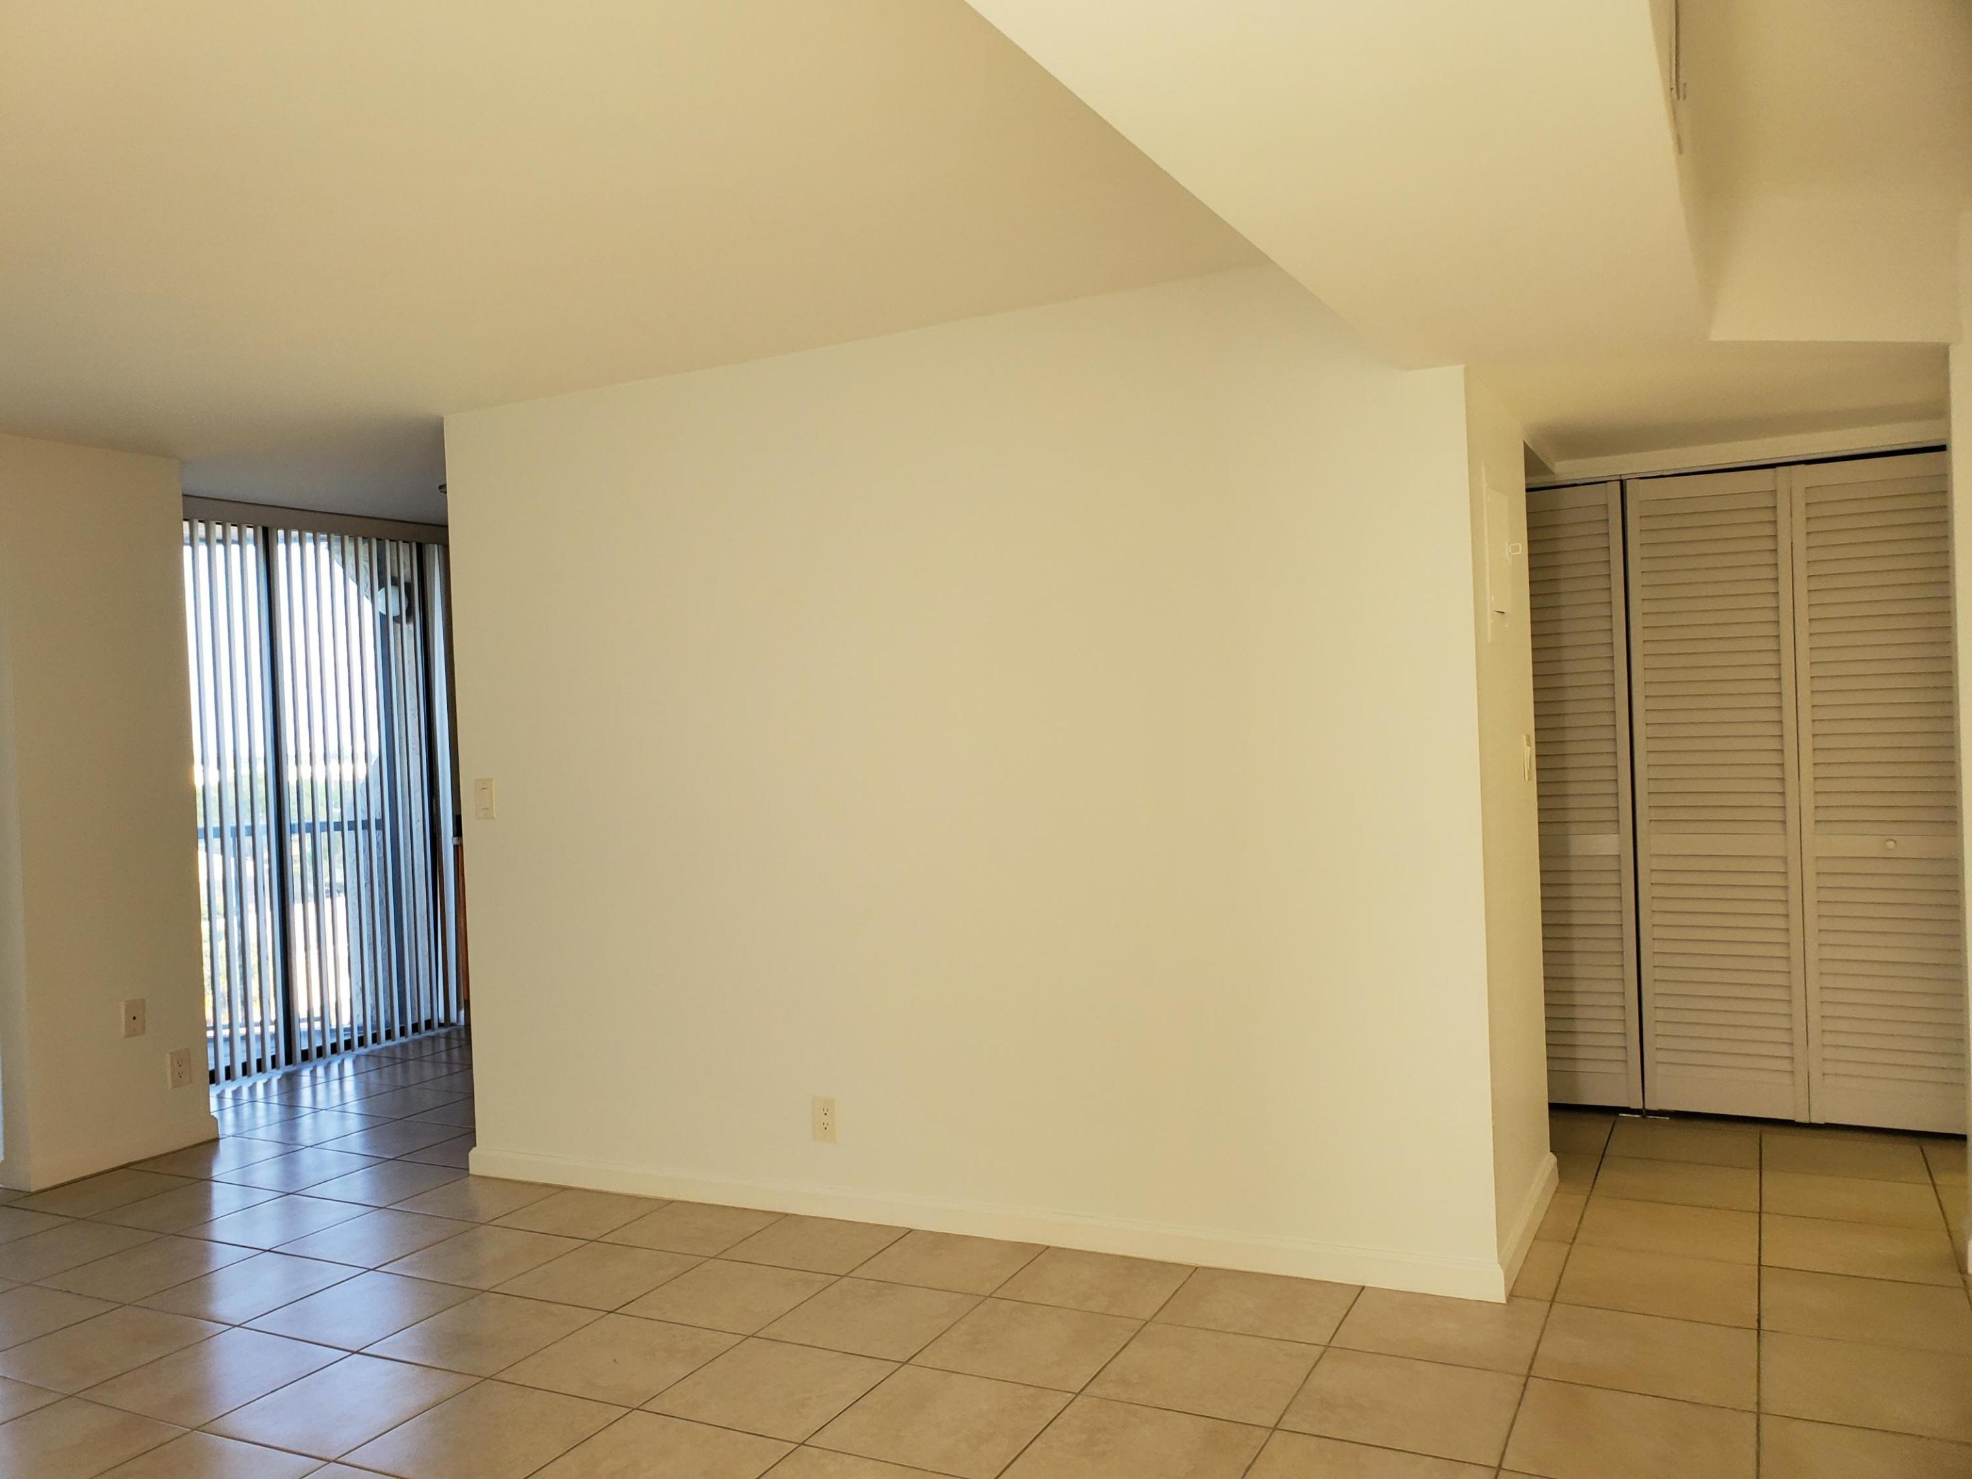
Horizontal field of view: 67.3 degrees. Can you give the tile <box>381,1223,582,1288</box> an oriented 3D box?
[{"bbox_3d":[-1.367,1.406,4.034,0.407,0.011,0.395,-2,0,27],"label":"tile"}]

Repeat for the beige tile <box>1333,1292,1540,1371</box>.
[{"bbox_3d":[1.014,1.301,3.273,0.407,0.011,0.395,-2,0,27],"label":"beige tile"}]

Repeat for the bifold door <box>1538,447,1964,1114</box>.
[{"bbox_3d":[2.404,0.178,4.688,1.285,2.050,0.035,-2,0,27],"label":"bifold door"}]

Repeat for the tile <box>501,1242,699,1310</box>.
[{"bbox_3d":[-0.989,1.379,3.814,0.402,0.012,0.402,-2,0,27],"label":"tile"}]

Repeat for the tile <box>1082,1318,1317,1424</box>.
[{"bbox_3d":[0.462,1.324,3.096,0.403,0.010,0.403,-2,0,27],"label":"tile"}]

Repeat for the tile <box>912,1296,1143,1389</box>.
[{"bbox_3d":[0.101,1.343,3.290,0.407,0.011,0.395,-2,0,27],"label":"tile"}]

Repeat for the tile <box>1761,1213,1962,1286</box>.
[{"bbox_3d":[2.095,1.238,3.586,0.402,0.012,0.402,-2,0,27],"label":"tile"}]

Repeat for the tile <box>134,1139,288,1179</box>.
[{"bbox_3d":[-2.614,1.433,5.055,0.403,0.010,0.403,-2,0,27],"label":"tile"}]

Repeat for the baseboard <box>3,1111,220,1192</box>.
[{"bbox_3d":[-3.017,1.424,5.139,0.160,0.090,0.661,-2,0,27],"label":"baseboard"}]

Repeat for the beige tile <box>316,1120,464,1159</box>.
[{"bbox_3d":[-2.078,1.411,5.223,0.403,0.010,0.403,-2,0,27],"label":"beige tile"}]

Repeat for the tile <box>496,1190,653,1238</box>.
[{"bbox_3d":[-1.192,1.395,4.380,0.407,0.011,0.375,-2,0,27],"label":"tile"}]

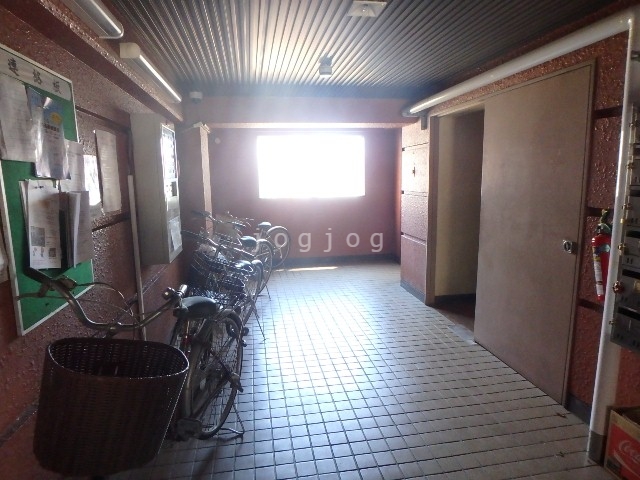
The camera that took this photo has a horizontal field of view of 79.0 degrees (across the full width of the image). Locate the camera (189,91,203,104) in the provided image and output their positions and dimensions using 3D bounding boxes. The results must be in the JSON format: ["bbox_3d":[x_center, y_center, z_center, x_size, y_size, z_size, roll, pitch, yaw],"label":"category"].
[{"bbox_3d":[-1.228,-1.406,3.845,0.125,0.110,0.125,-2,9,-10],"label":"camera"}]

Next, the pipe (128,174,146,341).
[{"bbox_3d":[-1.184,0.300,2.554,0.040,1.430,0.040,-2,9,-10],"label":"pipe"}]

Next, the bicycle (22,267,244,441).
[{"bbox_3d":[-0.618,0.620,1.595,0.580,1.080,1.750,0,9,8],"label":"bicycle"}]

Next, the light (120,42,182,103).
[{"bbox_3d":[-1.099,-1.089,2.643,0.100,0.085,1.240,-2,9,-10],"label":"light"}]

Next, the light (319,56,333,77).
[{"bbox_3d":[0.041,-1.294,2.914,0.105,0.120,0.105,-2,9,-10],"label":"light"}]

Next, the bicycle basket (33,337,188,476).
[{"bbox_3d":[-0.589,0.461,1.127,0.365,0.275,0.300,6,6,1],"label":"bicycle basket"}]

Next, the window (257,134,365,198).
[{"bbox_3d":[-0.115,-1.114,5.927,1.650,0.920,0.100,-2,9,-10],"label":"window"}]

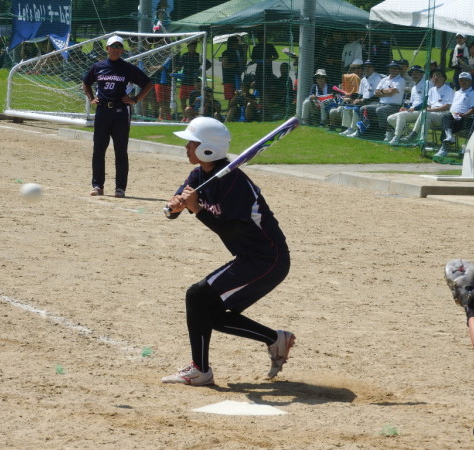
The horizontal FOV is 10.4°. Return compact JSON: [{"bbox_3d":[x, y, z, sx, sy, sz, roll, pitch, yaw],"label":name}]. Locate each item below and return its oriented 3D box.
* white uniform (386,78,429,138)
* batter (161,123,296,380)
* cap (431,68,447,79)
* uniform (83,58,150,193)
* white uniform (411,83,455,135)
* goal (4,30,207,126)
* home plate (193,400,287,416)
[{"bbox_3d":[2.787,-1.904,42.500,0.640,0.950,0.460,0,5,-26],"label":"white uniform"},{"bbox_3d":[-0.044,0.139,13.600,0.660,1.390,0.540,0,5,-25],"label":"batter"},{"bbox_3d":[3.271,-2.447,42.000,0.240,0.140,0.180,-1,5,-40],"label":"cap"},{"bbox_3d":[-1.339,-1.106,28.900,0.700,1.480,0.320,3,4,5],"label":"uniform"},{"bbox_3d":[3.174,-1.882,42.000,0.640,0.860,0.480,0,5,-26],"label":"white uniform"},{"bbox_3d":[-2.855,-3.143,55.400,2.600,1.900,4.400,0,5,-26],"label":"goal"},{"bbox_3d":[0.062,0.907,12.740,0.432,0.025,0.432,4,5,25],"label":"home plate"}]

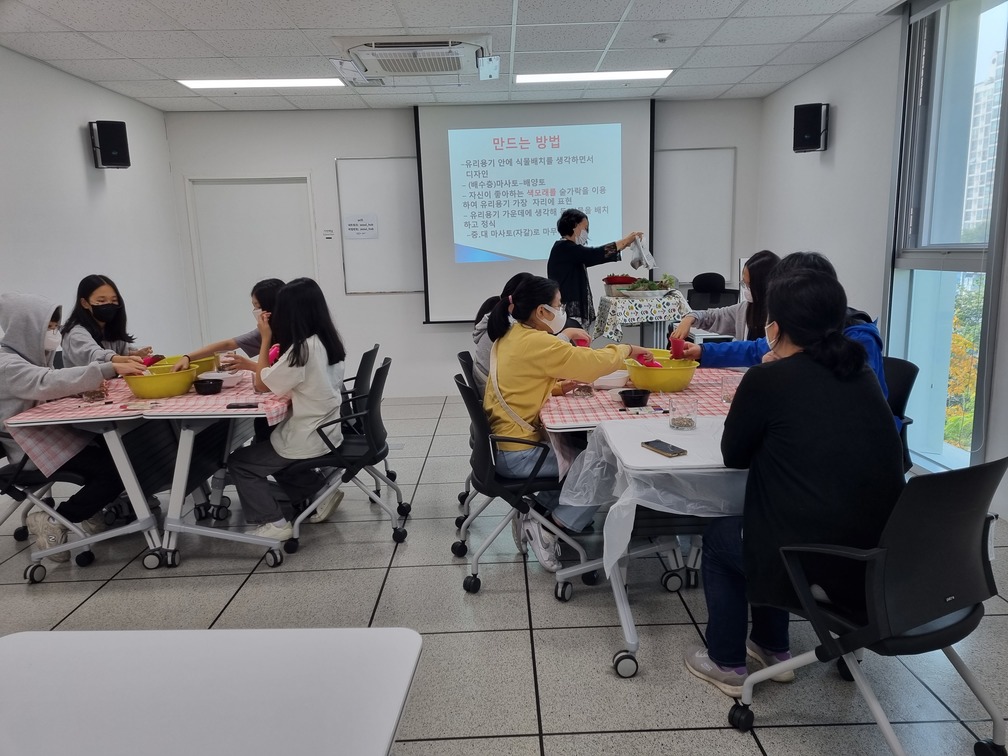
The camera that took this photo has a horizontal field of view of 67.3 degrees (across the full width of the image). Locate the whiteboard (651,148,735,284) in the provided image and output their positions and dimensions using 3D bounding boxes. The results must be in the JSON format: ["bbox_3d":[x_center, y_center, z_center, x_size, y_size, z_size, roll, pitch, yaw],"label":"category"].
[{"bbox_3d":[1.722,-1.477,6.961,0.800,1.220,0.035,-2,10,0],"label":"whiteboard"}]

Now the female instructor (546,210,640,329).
[{"bbox_3d":[0.622,-0.308,5.076,0.620,1.620,0.480,-1,10,8],"label":"female instructor"}]

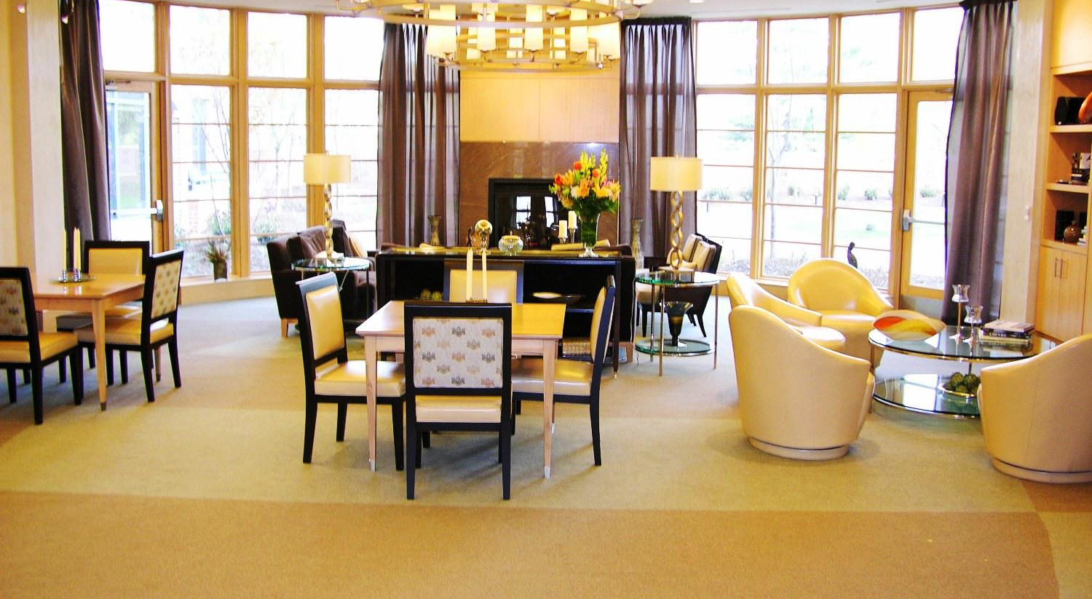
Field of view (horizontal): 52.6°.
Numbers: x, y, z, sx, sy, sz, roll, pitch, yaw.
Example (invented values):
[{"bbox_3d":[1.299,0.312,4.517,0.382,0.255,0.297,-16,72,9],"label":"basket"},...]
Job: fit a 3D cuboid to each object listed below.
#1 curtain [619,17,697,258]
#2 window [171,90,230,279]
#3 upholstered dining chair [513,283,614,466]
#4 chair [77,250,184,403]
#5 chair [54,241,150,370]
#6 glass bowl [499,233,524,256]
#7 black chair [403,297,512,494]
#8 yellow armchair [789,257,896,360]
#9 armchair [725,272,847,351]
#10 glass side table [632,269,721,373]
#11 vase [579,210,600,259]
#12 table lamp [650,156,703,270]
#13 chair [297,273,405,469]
[{"bbox_3d":[1.159,-1.425,11.562,0.830,2.940,0.160,3,8,13],"label":"curtain"},{"bbox_3d":[-3.457,-1.181,11.132,0.610,1.930,0.080,-5,10,-36],"label":"window"},{"bbox_3d":[0.070,0.367,6.027,0.590,0.950,0.490,1,8,4],"label":"upholstered dining chair"},{"bbox_3d":[-2.777,0.160,7.367,0.575,0.950,0.490,1,8,5],"label":"chair"},{"bbox_3d":[-3.106,0.076,7.790,0.480,0.940,0.590,1,9,2],"label":"chair"},{"bbox_3d":[-0.253,-0.408,8.121,0.180,0.165,0.180,1,8,0],"label":"glass bowl"},{"bbox_3d":[-0.431,0.450,5.485,0.500,0.950,0.600,0,8,-2],"label":"black chair"},{"bbox_3d":[2.208,0.131,8.334,0.790,0.810,0.790,-3,10,-23],"label":"yellow armchair"},{"bbox_3d":[1.637,0.236,7.602,0.790,0.810,0.790,3,9,14],"label":"armchair"},{"bbox_3d":[0.983,0.183,8.344,0.640,0.670,0.640,1,9,0],"label":"glass side table"},{"bbox_3d":[0.317,-0.480,7.941,0.165,0.345,0.165,1,8,0],"label":"vase"},{"bbox_3d":[0.988,-0.637,8.330,0.390,0.913,0.390,1,8,0],"label":"table lamp"},{"bbox_3d":[-0.980,0.381,5.976,0.600,0.950,0.490,2,9,11],"label":"chair"}]

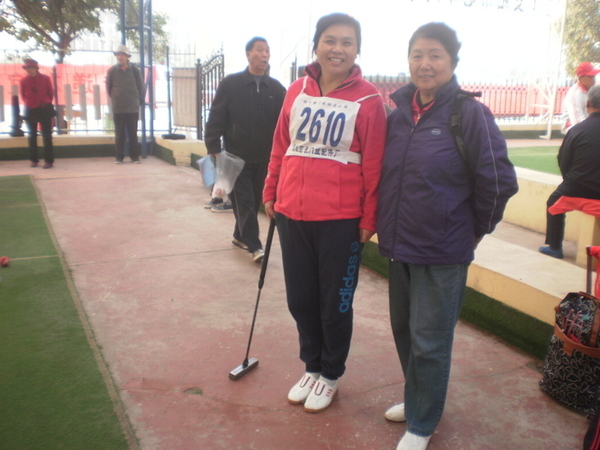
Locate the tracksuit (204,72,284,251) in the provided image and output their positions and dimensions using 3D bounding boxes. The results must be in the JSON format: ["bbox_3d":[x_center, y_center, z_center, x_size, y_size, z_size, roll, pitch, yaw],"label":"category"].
[{"bbox_3d":[-0.390,-0.516,4.864,0.610,1.360,0.460,-4,14,-22],"label":"tracksuit"}]

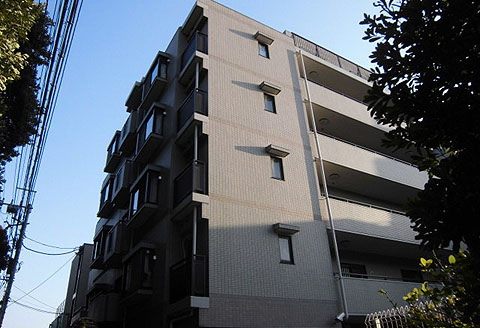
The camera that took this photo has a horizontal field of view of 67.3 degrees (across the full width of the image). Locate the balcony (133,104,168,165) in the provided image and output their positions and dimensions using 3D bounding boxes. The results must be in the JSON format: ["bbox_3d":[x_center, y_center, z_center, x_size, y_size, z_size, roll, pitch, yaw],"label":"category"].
[{"bbox_3d":[-3.588,-1.142,14.321,0.488,1.416,2.201,14,-33,-27],"label":"balcony"}]

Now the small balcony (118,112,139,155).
[{"bbox_3d":[-5.199,-1.507,17.418,0.632,1.282,1.818,14,-33,-27],"label":"small balcony"}]

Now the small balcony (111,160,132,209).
[{"bbox_3d":[-5.081,0.891,16.105,0.632,1.321,1.818,14,-33,-27],"label":"small balcony"}]

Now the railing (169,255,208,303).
[{"bbox_3d":[-1.351,3.123,9.498,0.550,1.018,1.540,14,-33,-28],"label":"railing"}]

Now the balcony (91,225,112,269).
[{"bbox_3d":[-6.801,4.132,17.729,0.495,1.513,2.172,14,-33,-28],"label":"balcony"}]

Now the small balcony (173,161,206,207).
[{"bbox_3d":[-1.476,0.725,10.840,0.550,1.018,1.540,14,-33,-28],"label":"small balcony"}]

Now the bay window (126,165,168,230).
[{"bbox_3d":[-3.470,1.248,13.012,0.488,1.416,2.201,14,-33,-27],"label":"bay window"}]

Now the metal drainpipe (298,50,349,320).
[{"bbox_3d":[2.999,-0.169,13.390,0.100,10.977,0.100,14,-33,-27],"label":"metal drainpipe"}]

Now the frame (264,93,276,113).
[{"bbox_3d":[1.105,-2.225,13.414,0.510,0.831,0.096,14,-33,-28],"label":"frame"}]

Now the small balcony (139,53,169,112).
[{"bbox_3d":[-3.706,-3.549,15.639,0.488,1.455,2.201,14,-33,-27],"label":"small balcony"}]

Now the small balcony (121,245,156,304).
[{"bbox_3d":[-3.360,3.655,11.700,0.495,1.485,2.090,14,-33,-28],"label":"small balcony"}]

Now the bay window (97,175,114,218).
[{"bbox_3d":[-6.927,1.797,19.138,0.555,1.464,2.297,14,-33,-27],"label":"bay window"}]

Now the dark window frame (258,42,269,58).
[{"bbox_3d":[0.979,-4.622,14.756,0.510,0.831,0.096,14,-33,-28],"label":"dark window frame"}]

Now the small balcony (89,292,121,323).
[{"bbox_3d":[-5.192,5.798,13.977,0.632,1.018,2.613,14,-33,-28],"label":"small balcony"}]

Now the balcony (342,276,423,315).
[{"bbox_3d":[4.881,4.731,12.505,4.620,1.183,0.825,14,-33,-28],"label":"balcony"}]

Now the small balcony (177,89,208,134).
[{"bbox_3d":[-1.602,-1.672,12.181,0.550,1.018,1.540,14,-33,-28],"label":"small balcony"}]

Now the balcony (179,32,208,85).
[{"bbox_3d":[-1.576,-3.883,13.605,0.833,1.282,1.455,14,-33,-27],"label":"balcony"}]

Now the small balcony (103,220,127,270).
[{"bbox_3d":[-4.963,3.277,14.798,0.632,1.292,1.818,14,-33,-27],"label":"small balcony"}]

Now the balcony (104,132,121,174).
[{"bbox_3d":[-7.052,-0.663,20.411,0.495,1.512,2.172,14,-33,-28],"label":"balcony"}]

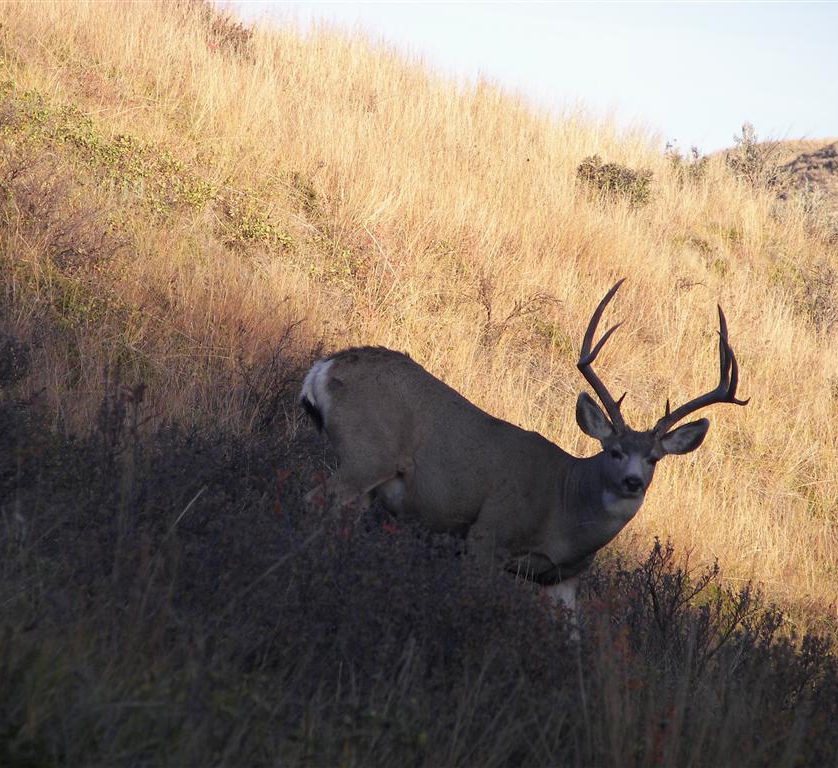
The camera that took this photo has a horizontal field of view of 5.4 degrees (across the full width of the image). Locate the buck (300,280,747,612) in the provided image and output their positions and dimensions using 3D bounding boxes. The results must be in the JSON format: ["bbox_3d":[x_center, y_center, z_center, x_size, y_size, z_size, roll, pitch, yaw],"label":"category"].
[{"bbox_3d":[0.374,0.347,34.500,1.700,1.570,0.620,9,-2,14],"label":"buck"}]

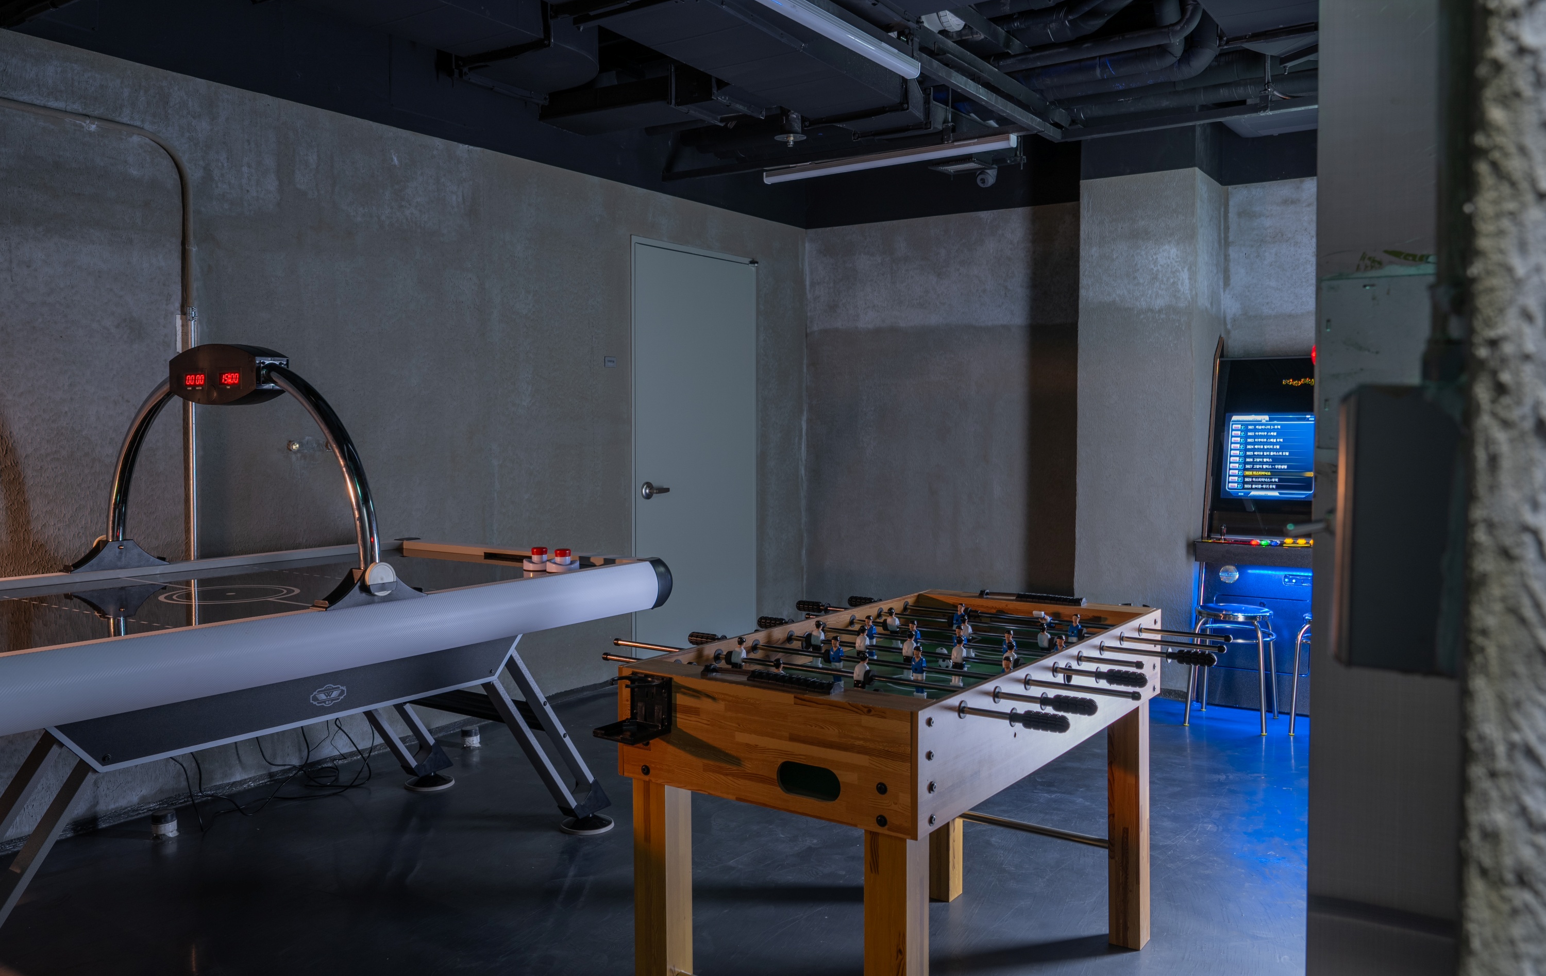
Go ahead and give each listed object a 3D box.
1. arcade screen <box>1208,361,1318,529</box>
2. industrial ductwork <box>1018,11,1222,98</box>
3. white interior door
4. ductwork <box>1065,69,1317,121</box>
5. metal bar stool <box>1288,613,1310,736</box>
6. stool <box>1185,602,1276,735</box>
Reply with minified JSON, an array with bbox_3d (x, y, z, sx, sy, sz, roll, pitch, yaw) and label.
[{"bbox_3d":[2.280,-0.180,4.811,0.690,0.800,0.090,2,-9,31],"label":"arcade screen"},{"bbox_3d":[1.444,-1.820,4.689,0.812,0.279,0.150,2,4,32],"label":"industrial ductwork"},{"bbox_3d":[-0.387,-0.170,5.825,0.070,2.110,0.980,2,4,36],"label":"white interior door"},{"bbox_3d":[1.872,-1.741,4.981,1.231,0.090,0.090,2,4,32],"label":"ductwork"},{"bbox_3d":[2.260,0.739,4.447,0.320,0.457,0.320,2,4,31],"label":"metal bar stool"},{"bbox_3d":[1.885,0.732,4.567,0.320,0.457,0.320,2,4,31],"label":"stool"}]

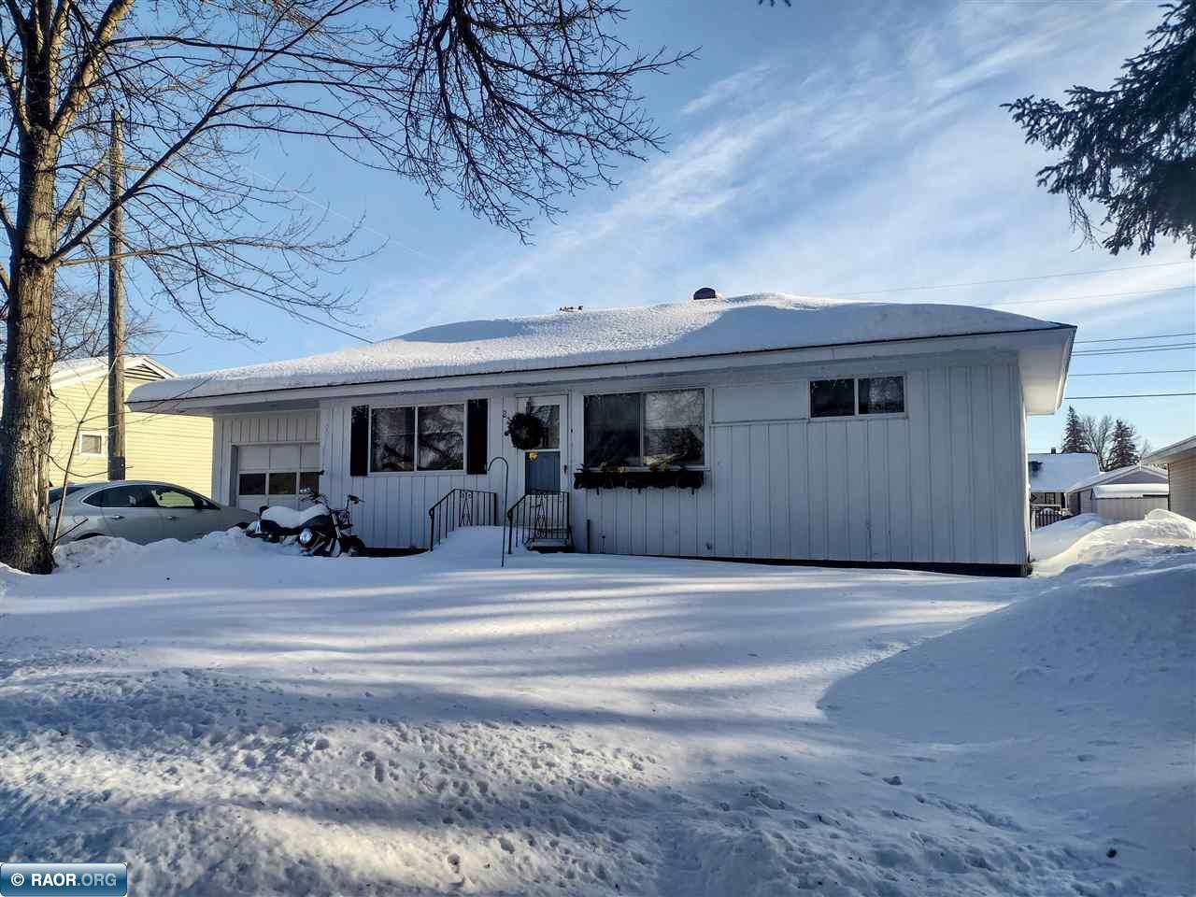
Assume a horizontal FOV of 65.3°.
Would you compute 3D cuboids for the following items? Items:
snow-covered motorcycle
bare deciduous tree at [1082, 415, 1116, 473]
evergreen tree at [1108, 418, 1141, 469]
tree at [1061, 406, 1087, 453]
[{"bbox_3d":[-4.456,1.190,14.091,2.320,1.160,0.900,-2,-5,25],"label":"snow-covered motorcycle"},{"bbox_3d":[47.207,2.169,87.579,4.600,11.000,4.600,-2,-5,25],"label":"bare deciduous tree"},{"bbox_3d":[49.498,2.433,87.599,4.200,10.400,4.200,-2,-5,25],"label":"evergreen tree"},{"bbox_3d":[44.828,1.816,87.552,4.200,11.700,4.200,-2,-5,25],"label":"tree"}]

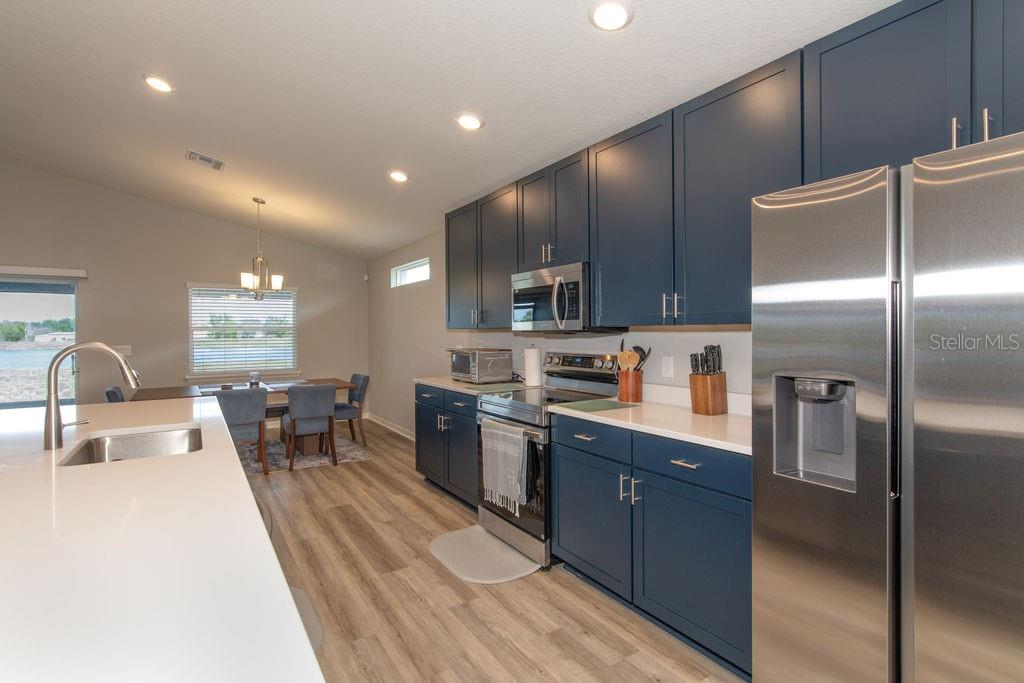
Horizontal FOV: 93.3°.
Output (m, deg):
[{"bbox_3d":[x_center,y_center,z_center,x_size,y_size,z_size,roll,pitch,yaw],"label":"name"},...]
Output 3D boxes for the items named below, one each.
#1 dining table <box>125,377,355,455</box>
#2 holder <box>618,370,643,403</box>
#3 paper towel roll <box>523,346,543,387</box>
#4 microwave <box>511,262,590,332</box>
[{"bbox_3d":[-2.908,0.895,5.408,2.070,0.760,1.000,-1,2,-34],"label":"dining table"},{"bbox_3d":[0.722,0.278,2.982,0.140,0.180,0.140,0,1,0],"label":"holder"},{"bbox_3d":[0.164,0.198,3.704,0.126,0.292,0.126,0,1,0],"label":"paper towel roll"},{"bbox_3d":[0.353,-0.264,3.276,0.385,0.423,0.757,-1,2,-34],"label":"microwave"}]

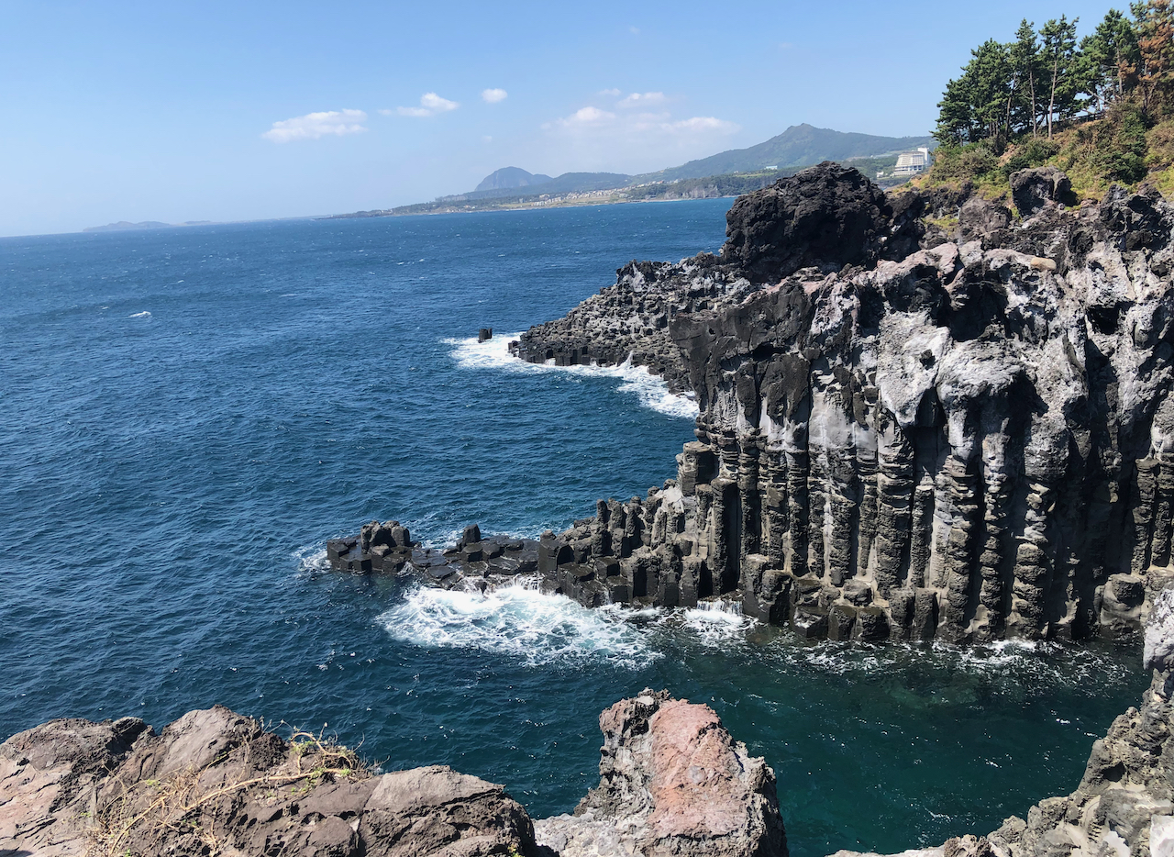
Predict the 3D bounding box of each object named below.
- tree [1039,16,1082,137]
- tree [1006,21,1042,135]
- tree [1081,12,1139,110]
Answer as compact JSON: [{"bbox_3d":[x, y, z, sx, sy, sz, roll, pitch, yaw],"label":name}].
[{"bbox_3d":[40.672,-30.002,81.619,3.595,9.590,3.595,3,15,26],"label":"tree"},{"bbox_3d":[38.518,-30.630,83.589,3.221,9.531,3.221,3,15,24],"label":"tree"},{"bbox_3d":[44.840,-31.245,81.346,4.627,8.016,4.627,4,15,28],"label":"tree"}]

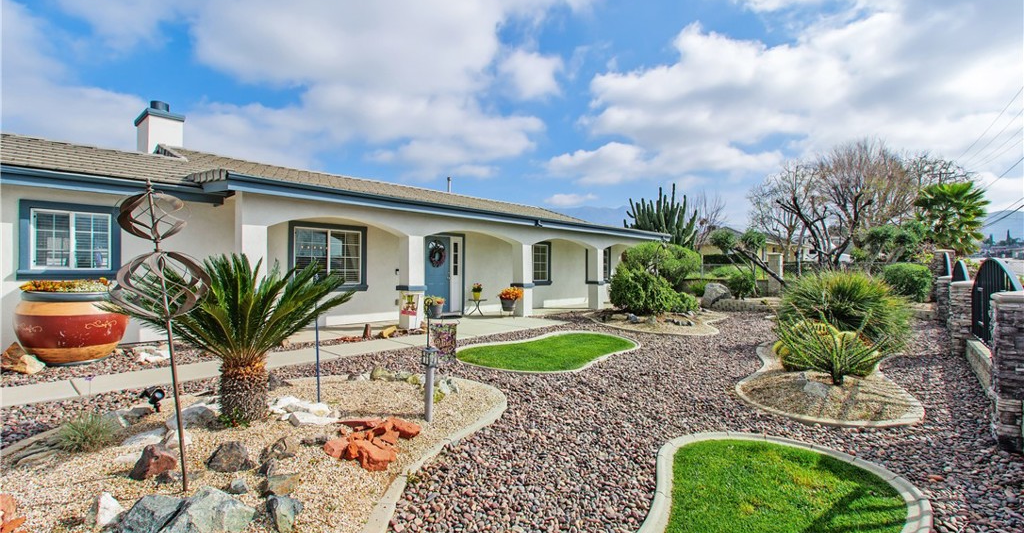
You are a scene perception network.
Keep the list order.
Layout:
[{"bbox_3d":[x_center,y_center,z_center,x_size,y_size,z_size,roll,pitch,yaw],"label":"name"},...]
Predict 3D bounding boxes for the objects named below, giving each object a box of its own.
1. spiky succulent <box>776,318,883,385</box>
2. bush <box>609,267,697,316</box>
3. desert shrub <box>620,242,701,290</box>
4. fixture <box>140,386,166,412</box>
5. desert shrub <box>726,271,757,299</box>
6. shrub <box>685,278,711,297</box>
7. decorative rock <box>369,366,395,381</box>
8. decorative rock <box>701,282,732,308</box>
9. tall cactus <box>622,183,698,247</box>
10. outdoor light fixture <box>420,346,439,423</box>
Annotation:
[{"bbox_3d":[3.210,0.850,4.600,1.000,0.680,0.950,0,-1,0],"label":"spiky succulent"},{"bbox_3d":[3.678,0.659,12.000,2.050,1.270,1.750,0,-1,17],"label":"bush"},{"bbox_3d":[4.405,0.148,13.500,2.250,1.800,2.000,0,-1,18],"label":"desert shrub"},{"bbox_3d":[-2.980,1.095,3.780,0.180,0.210,0.130,0,-1,32],"label":"fixture"},{"bbox_3d":[7.210,0.600,14.300,0.920,0.880,0.900,0,-1,0],"label":"desert shrub"},{"bbox_3d":[6.500,0.740,16.000,0.900,0.680,0.800,0,-1,0],"label":"shrub"},{"bbox_3d":[-1.430,1.176,5.000,0.290,0.160,0.210,0,-1,0],"label":"decorative rock"},{"bbox_3d":[6.830,0.935,15.200,1.020,0.860,0.850,0,-1,24],"label":"decorative rock"},{"bbox_3d":[6.900,-1.400,21.000,3.300,4.700,3.000,0,-1,0],"label":"tall cactus"},{"bbox_3d":[-0.680,0.964,3.750,0.135,0.630,0.135,0,-1,-10],"label":"outdoor light fixture"}]

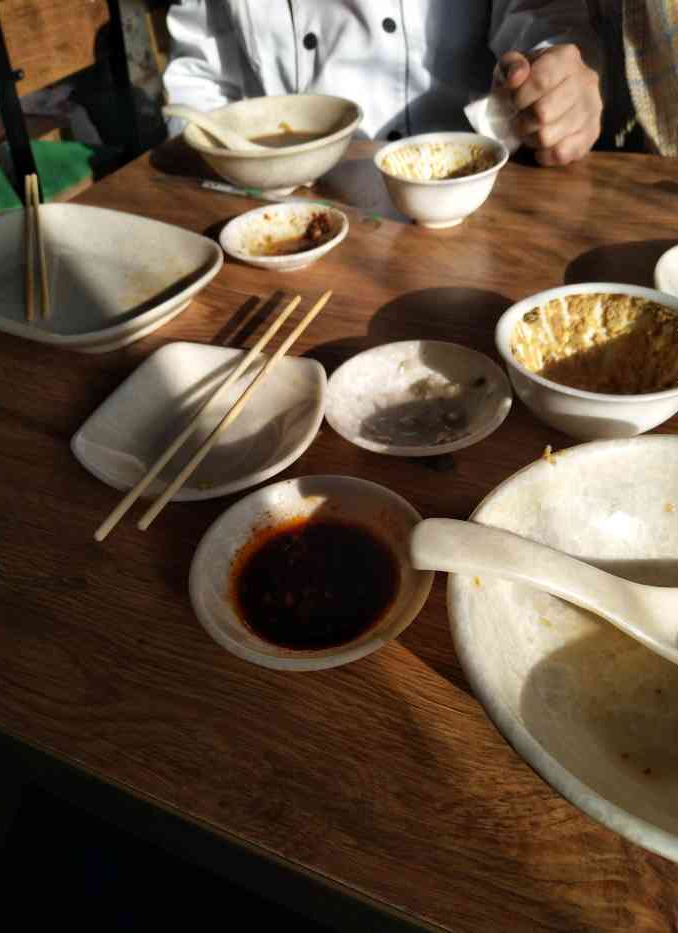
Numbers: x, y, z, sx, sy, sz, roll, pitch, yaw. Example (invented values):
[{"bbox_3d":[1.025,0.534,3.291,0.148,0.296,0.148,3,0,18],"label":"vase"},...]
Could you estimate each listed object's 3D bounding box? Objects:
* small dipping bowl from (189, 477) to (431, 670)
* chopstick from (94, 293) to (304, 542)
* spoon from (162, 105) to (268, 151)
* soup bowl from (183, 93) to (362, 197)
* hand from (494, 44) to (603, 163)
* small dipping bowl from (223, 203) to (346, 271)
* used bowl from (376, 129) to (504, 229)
[{"bbox_3d":[-0.011,0.050,0.322,0.110,0.022,0.110,-4,44,4],"label":"small dipping bowl"},{"bbox_3d":[-0.071,-0.040,0.402,0.005,0.005,0.220,13,47,20],"label":"chopstick"},{"bbox_3d":[-0.106,-0.308,0.665,0.132,0.050,0.042,10,46,6],"label":"spoon"},{"bbox_3d":[-0.058,-0.300,0.670,0.166,0.053,0.166,-4,44,4],"label":"soup bowl"},{"bbox_3d":[0.188,-0.332,0.645,0.085,0.088,0.090,-23,46,-16],"label":"hand"},{"bbox_3d":[-0.043,-0.182,0.570,0.105,0.021,0.105,-4,44,4],"label":"small dipping bowl"},{"bbox_3d":[0.086,-0.234,0.586,0.107,0.049,0.107,-4,44,4],"label":"used bowl"}]

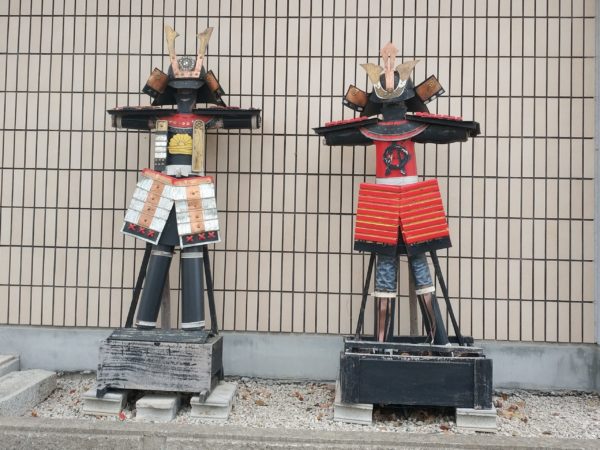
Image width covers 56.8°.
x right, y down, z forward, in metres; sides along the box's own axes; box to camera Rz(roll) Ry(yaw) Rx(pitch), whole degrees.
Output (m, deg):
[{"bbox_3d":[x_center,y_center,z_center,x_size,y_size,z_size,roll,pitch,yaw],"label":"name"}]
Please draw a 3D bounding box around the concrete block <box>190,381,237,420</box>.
[{"bbox_3d":[-0.442,0.918,2.885,0.190,0.100,0.390,1,-2,2],"label":"concrete block"}]

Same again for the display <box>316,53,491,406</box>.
[{"bbox_3d":[0.535,-0.015,2.870,0.870,1.810,0.400,1,-2,3],"label":"display"}]

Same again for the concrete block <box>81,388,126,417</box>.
[{"bbox_3d":[-0.965,0.906,2.890,0.190,0.100,0.390,1,-2,2],"label":"concrete block"}]

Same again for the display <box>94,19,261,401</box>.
[{"bbox_3d":[-0.605,-0.086,2.900,0.820,1.900,0.420,1,-2,3],"label":"display"}]

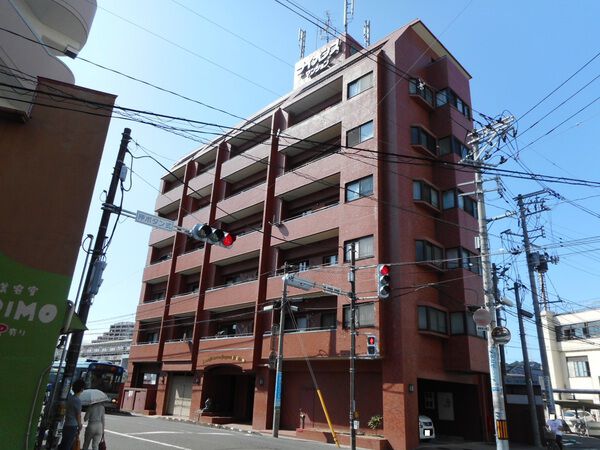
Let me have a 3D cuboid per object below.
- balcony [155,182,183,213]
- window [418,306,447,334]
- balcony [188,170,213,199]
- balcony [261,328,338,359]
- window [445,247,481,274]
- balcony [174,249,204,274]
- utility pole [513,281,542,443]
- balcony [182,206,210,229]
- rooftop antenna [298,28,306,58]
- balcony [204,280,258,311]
[{"bbox_3d":[-9.549,-1.909,33.499,1.078,1.204,4.270,21,-26,-41],"label":"balcony"},{"bbox_3d":[5.502,3.957,17.813,0.410,1.090,1.740,-17,-28,42],"label":"window"},{"bbox_3d":[-6.266,-2.831,30.311,3.839,1.124,1.100,-17,-28,42],"label":"balcony"},{"bbox_3d":[0.192,5.553,19.799,1.078,1.176,4.746,21,-26,-41],"label":"balcony"},{"bbox_3d":[7.443,1.698,19.516,2.030,1.022,0.700,21,-26,-41],"label":"window"},{"bbox_3d":[-6.721,2.453,29.365,1.197,1.140,3.847,21,-26,-40],"label":"balcony"},{"bbox_3d":[11.225,6.645,21.378,0.300,7.686,0.300,21,-26,-41],"label":"utility pole"},{"bbox_3d":[-6.412,-0.187,29.311,3.839,1.124,1.100,-17,-28,42],"label":"balcony"},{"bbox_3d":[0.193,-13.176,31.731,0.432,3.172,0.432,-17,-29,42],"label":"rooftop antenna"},{"bbox_3d":[-3.420,4.133,25.012,1.197,1.140,5.515,21,-26,-40],"label":"balcony"}]

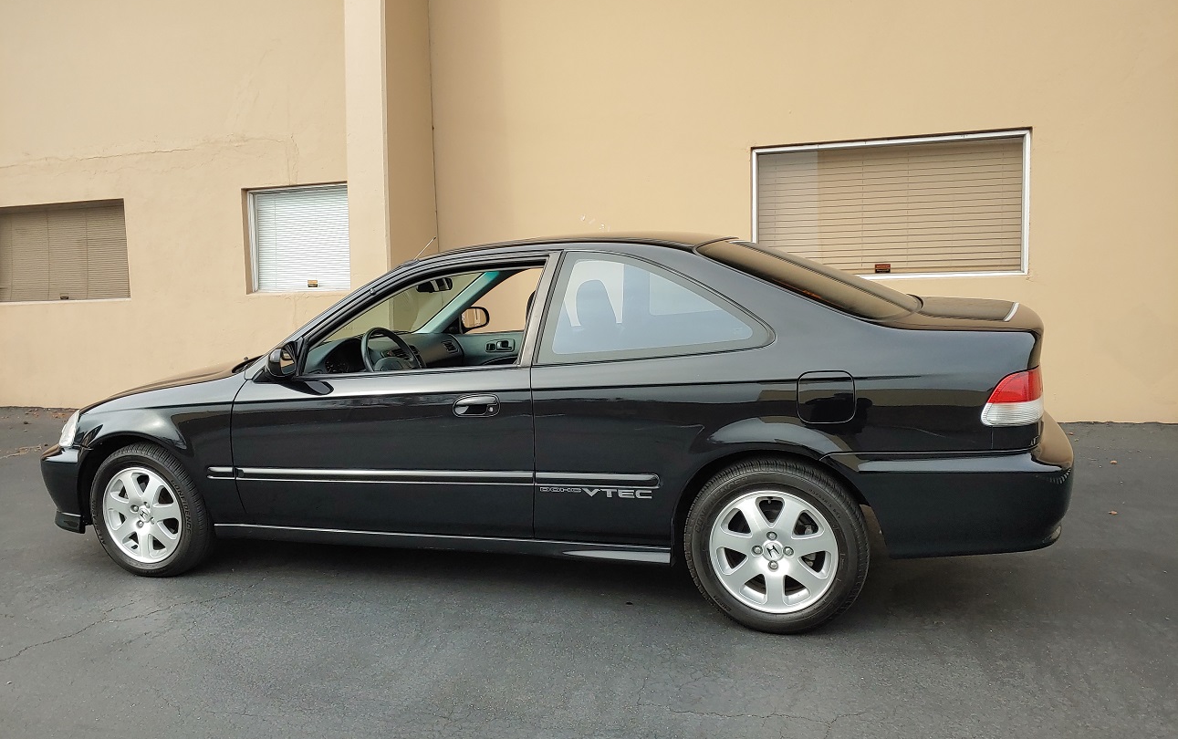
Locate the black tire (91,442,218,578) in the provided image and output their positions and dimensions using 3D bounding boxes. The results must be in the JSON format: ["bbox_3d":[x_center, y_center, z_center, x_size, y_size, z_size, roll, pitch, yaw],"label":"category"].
[{"bbox_3d":[-1.865,0.598,3.676,0.600,0.600,0.200,0,7,18],"label":"black tire"}]

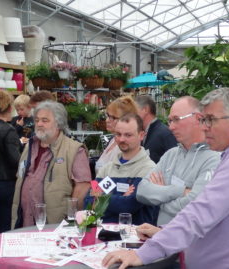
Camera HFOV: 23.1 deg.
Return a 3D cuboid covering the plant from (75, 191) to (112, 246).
[{"bbox_3d":[-0.082,0.330,2.173,0.135,0.200,0.125,0,3,0],"label":"plant"}]

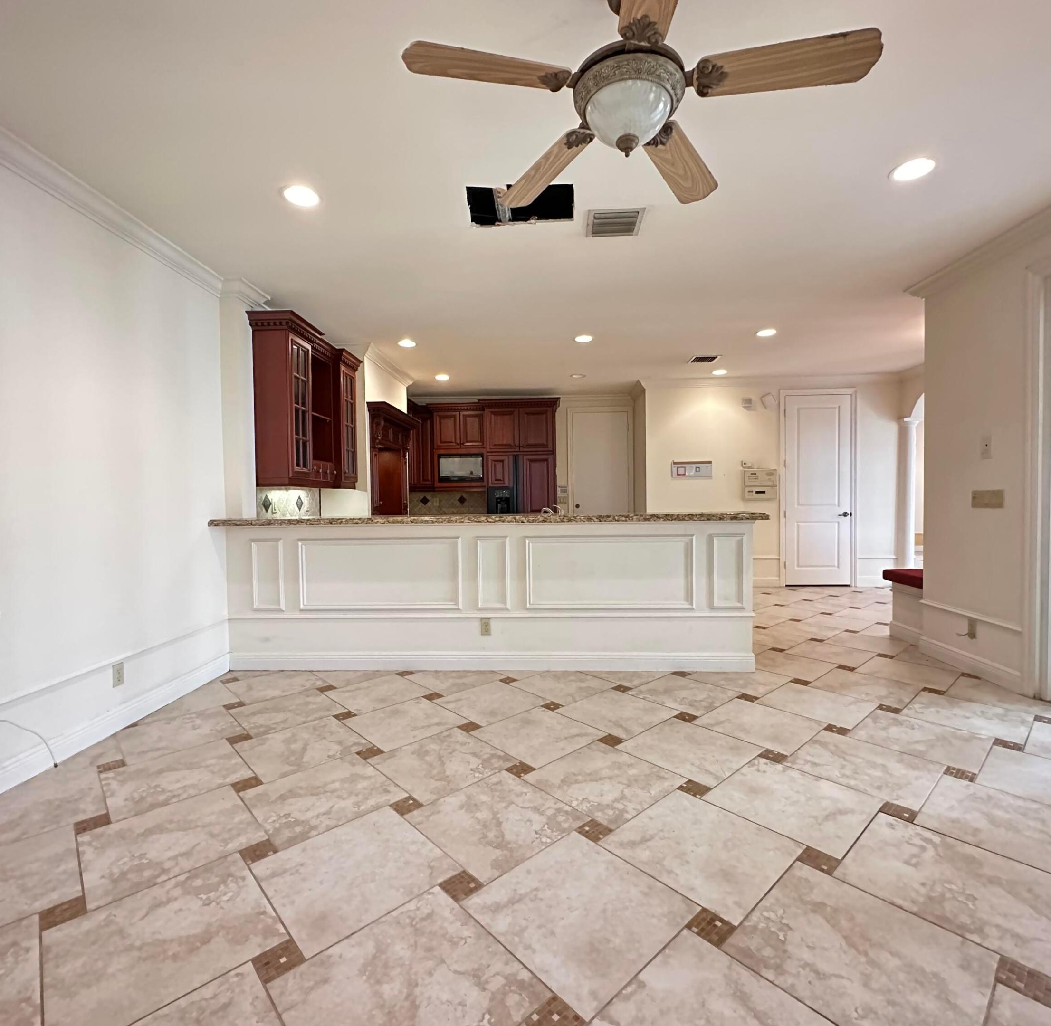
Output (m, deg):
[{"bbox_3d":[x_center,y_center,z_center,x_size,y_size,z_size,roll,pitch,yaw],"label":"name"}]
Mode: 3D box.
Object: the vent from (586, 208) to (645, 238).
[{"bbox_3d":[0.496,-1.605,3.070,0.298,0.020,0.307,-1,2,3],"label":"vent"}]

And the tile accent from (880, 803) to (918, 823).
[{"bbox_3d":[1.424,1.142,2.106,0.102,0.010,0.102,-3,3,-44],"label":"tile accent"}]

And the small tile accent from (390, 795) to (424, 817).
[{"bbox_3d":[-0.465,1.151,2.163,0.102,0.010,0.102,1,2,45],"label":"small tile accent"}]

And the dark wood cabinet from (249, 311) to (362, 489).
[{"bbox_3d":[-1.784,-0.837,4.698,0.334,1.243,1.494,-1,2,2],"label":"dark wood cabinet"}]

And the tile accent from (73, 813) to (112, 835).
[{"bbox_3d":[-1.617,1.169,2.072,0.102,0.010,0.102,1,2,45],"label":"tile accent"}]

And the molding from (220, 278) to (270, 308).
[{"bbox_3d":[-1.995,-1.527,3.889,0.228,0.087,0.390,-1,2,2],"label":"molding"}]

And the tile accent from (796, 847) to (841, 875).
[{"bbox_3d":[0.961,1.143,1.811,0.102,0.010,0.102,1,2,45],"label":"tile accent"}]

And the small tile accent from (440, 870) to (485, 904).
[{"bbox_3d":[-0.198,1.173,1.733,0.102,0.010,0.102,-3,3,-44],"label":"small tile accent"}]

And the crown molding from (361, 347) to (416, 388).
[{"bbox_3d":[-1.486,-1.603,6.161,0.113,0.095,1.760,-1,2,2],"label":"crown molding"}]

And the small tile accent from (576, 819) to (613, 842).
[{"bbox_3d":[0.250,1.159,2.005,0.102,0.010,0.102,-3,3,-44],"label":"small tile accent"}]

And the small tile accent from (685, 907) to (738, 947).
[{"bbox_3d":[0.516,1.156,1.538,0.102,0.010,0.102,1,2,45],"label":"small tile accent"}]

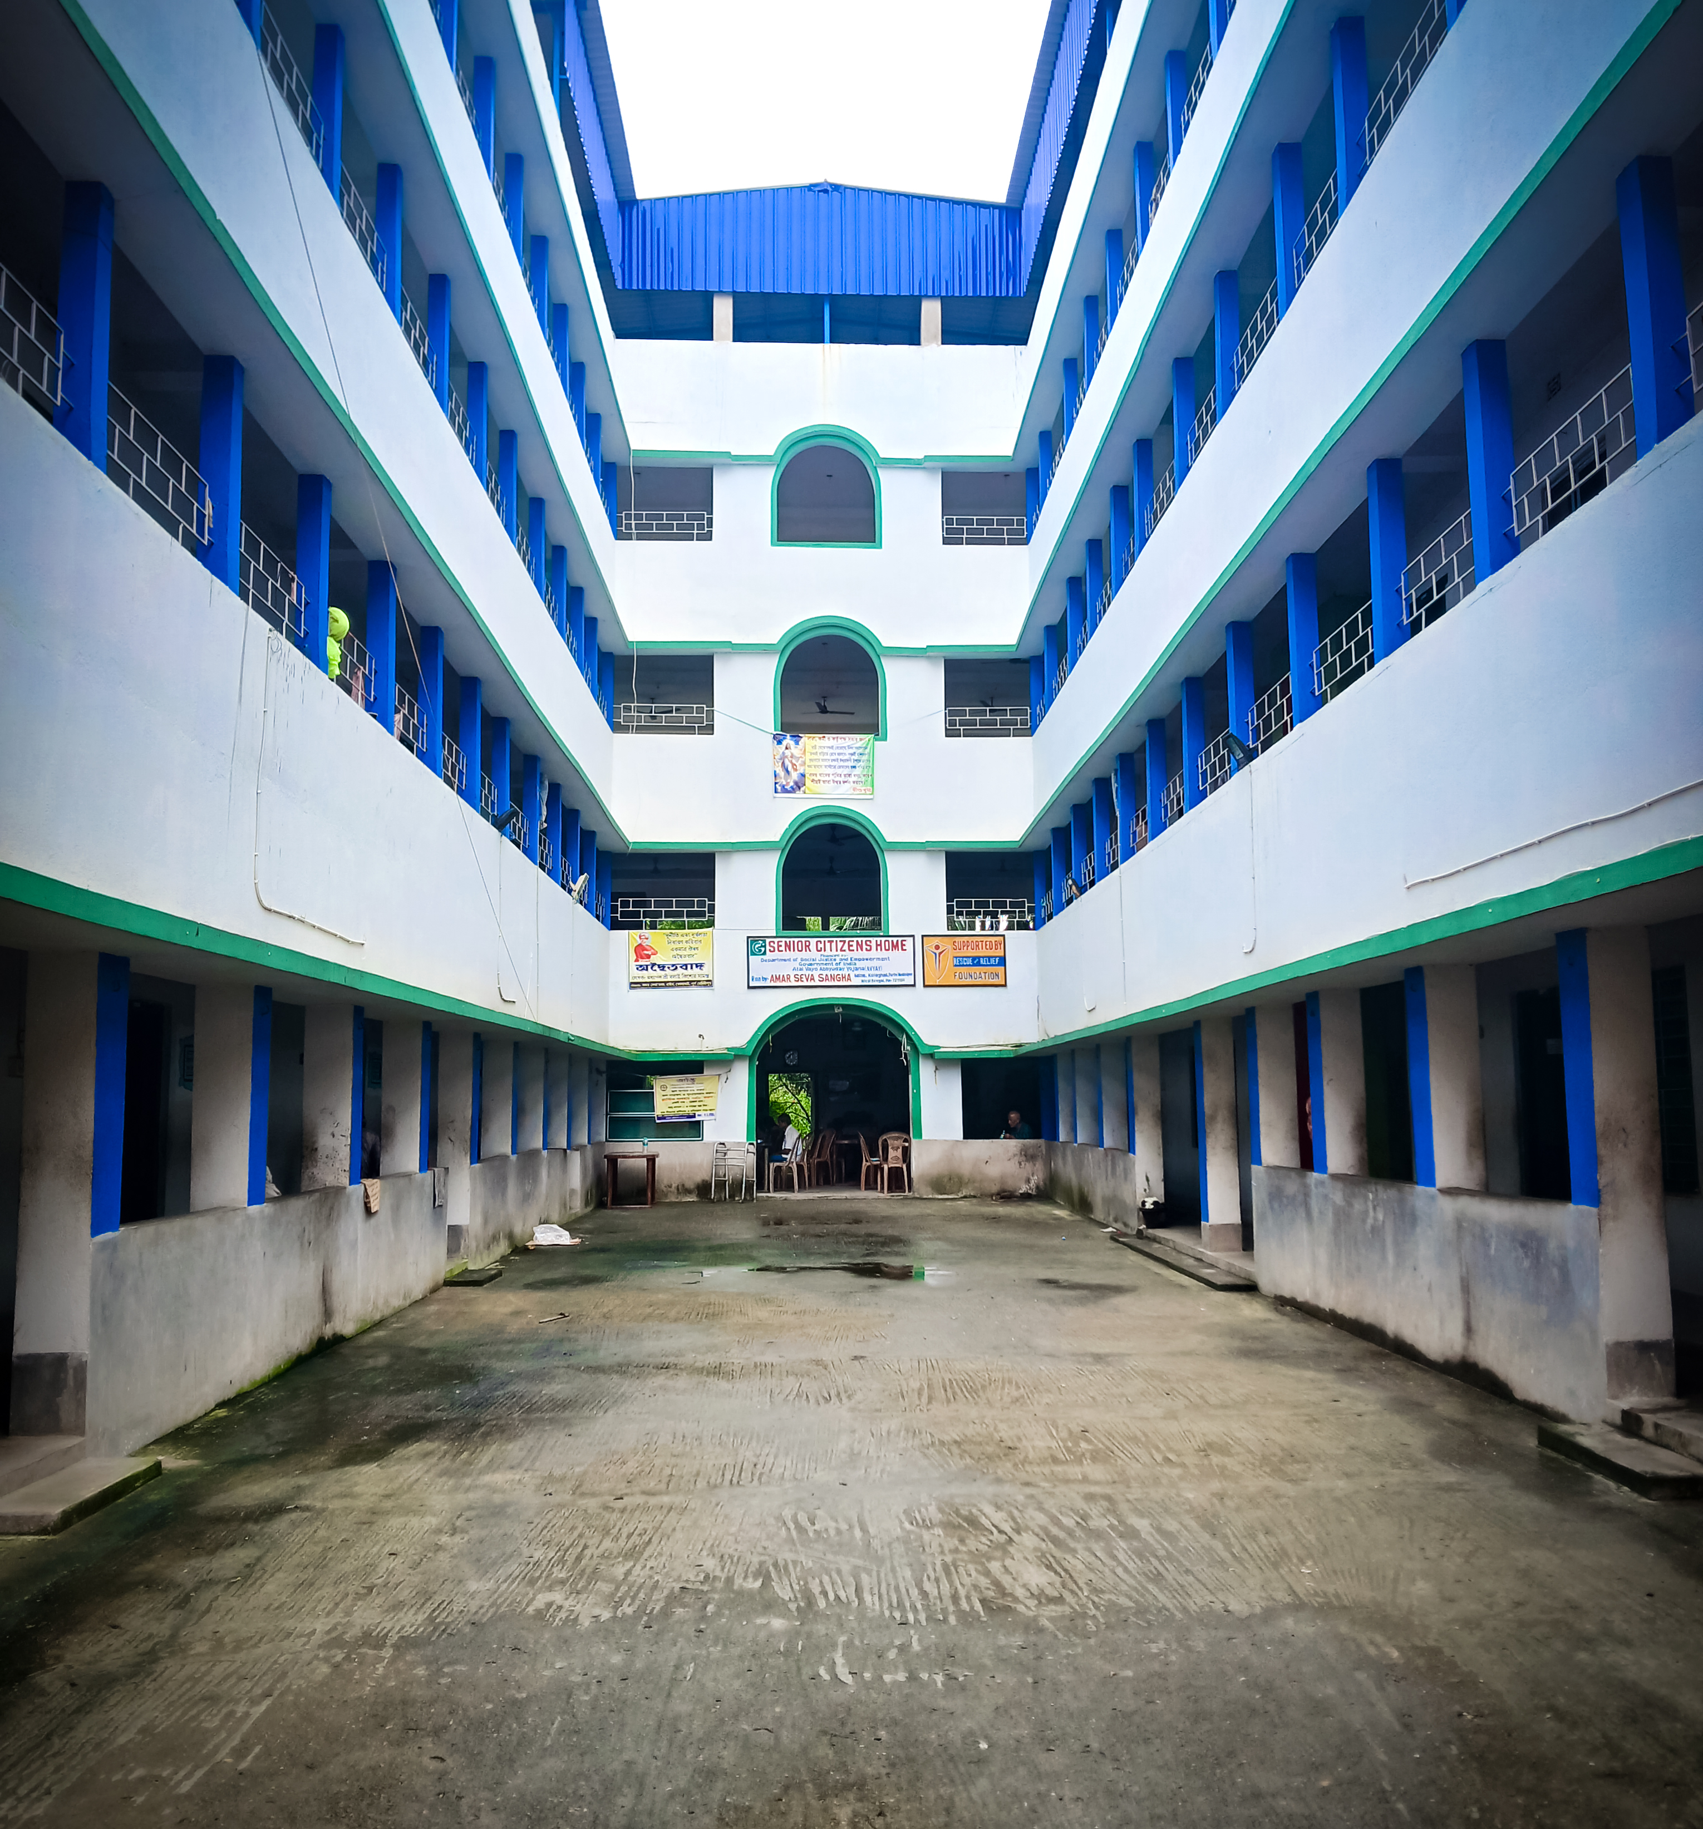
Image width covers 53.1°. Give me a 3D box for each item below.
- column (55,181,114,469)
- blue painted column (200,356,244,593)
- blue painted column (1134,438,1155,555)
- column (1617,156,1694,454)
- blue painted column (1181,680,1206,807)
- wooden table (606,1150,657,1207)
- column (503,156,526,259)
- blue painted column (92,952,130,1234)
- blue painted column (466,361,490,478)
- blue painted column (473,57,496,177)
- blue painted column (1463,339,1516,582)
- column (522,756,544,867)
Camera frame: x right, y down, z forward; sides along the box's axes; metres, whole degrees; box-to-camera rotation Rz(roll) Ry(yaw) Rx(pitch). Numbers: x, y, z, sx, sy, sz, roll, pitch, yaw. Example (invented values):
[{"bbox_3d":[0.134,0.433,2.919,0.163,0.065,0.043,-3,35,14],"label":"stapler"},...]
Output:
[{"bbox_3d":[-3.235,-2.459,7.202,0.157,1.233,0.157,-1,-7,-1],"label":"column"},{"bbox_3d":[-3.146,-2.191,8.535,0.155,1.187,0.155,0,-7,-1],"label":"blue painted column"},{"bbox_3d":[3.132,-4.445,18.119,0.170,1.340,0.185,0,-7,-1],"label":"blue painted column"},{"bbox_3d":[3.427,-2.583,7.258,0.170,1.245,0.185,0,-7,-1],"label":"column"},{"bbox_3d":[3.211,-1.588,15.862,0.170,1.245,0.185,0,-7,-1],"label":"blue painted column"},{"bbox_3d":[-3.138,3.858,24.691,0.774,0.752,0.558,-1,-7,-1],"label":"wooden table"},{"bbox_3d":[-3.531,-7.355,17.959,0.157,1.244,0.157,-1,-7,-1],"label":"column"},{"bbox_3d":[-3.133,0.731,6.921,0.260,1.132,0.270,0,-7,-1],"label":"blue painted column"},{"bbox_3d":[-3.327,-4.324,15.163,0.155,1.142,0.155,0,-7,-1],"label":"blue painted column"},{"bbox_3d":[-3.489,-7.515,16.238,0.157,1.288,0.157,-1,-7,-1],"label":"blue painted column"},{"bbox_3d":[3.187,-2.232,8.476,0.155,1.220,0.155,0,-7,-1],"label":"blue painted column"},{"bbox_3d":[-3.518,-1.119,18.761,0.157,1.246,0.157,-1,-7,-1],"label":"column"}]

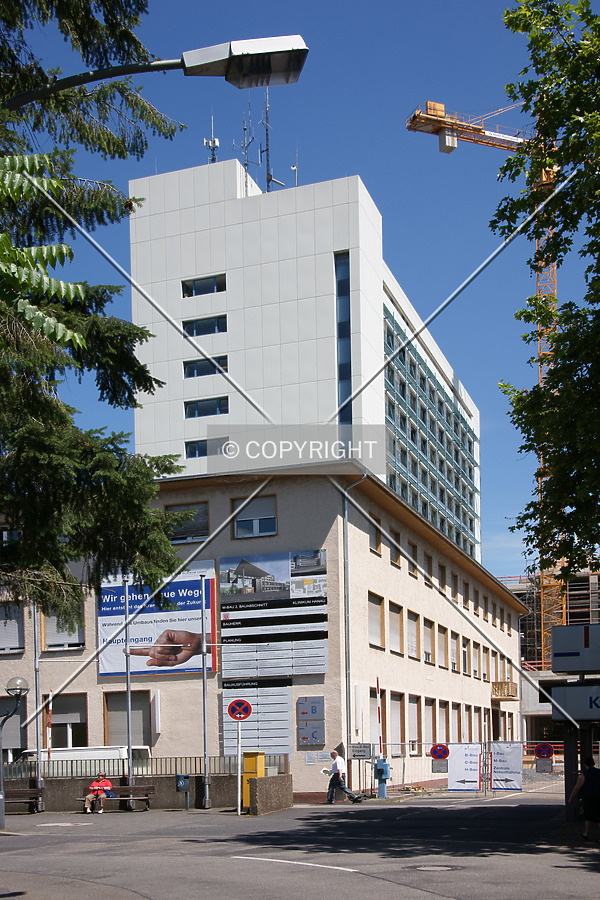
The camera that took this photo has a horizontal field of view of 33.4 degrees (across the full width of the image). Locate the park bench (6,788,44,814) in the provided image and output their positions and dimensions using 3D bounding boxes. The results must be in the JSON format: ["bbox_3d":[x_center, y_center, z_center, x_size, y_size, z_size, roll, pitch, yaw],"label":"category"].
[{"bbox_3d":[-8.630,10.291,29.400,2.100,0.730,0.600,-5,-14,19],"label":"park bench"}]

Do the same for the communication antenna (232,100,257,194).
[{"bbox_3d":[-4.536,-25.413,84.000,1.950,8.000,1.600,-5,-14,19],"label":"communication antenna"}]

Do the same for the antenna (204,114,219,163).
[{"bbox_3d":[-7.523,-26.480,85.000,1.000,4.100,1.000,-5,-14,19],"label":"antenna"}]

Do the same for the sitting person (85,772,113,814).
[{"bbox_3d":[-5.683,9.668,28.200,0.580,1.160,0.750,-5,-14,19],"label":"sitting person"}]

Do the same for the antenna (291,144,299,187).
[{"bbox_3d":[-0.454,-23.474,82.500,0.600,3.500,0.450,-5,-14,19],"label":"antenna"}]

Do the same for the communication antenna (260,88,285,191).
[{"bbox_3d":[-2.338,-26.480,85.000,1.750,8.900,1.500,-5,-14,19],"label":"communication antenna"}]

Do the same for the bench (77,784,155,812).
[{"bbox_3d":[-5.240,9.907,28.400,2.200,0.730,0.620,-5,-14,19],"label":"bench"}]

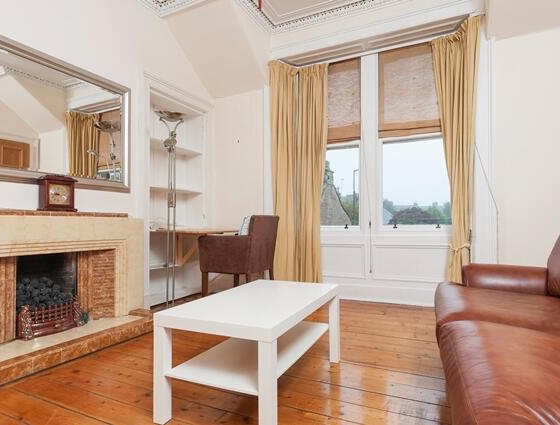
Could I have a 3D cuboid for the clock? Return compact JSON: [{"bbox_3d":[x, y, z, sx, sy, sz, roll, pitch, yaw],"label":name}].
[{"bbox_3d":[-1.538,-0.125,2.204,0.105,0.225,0.210,-1,-2,31],"label":"clock"}]

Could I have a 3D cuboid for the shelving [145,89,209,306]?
[{"bbox_3d":[-1.213,-0.131,3.523,0.290,2.150,0.820,-1,-2,26],"label":"shelving"}]

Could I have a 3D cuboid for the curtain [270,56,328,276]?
[{"bbox_3d":[0.212,-0.420,3.651,0.620,2.640,0.300,-1,-2,26],"label":"curtain"}]

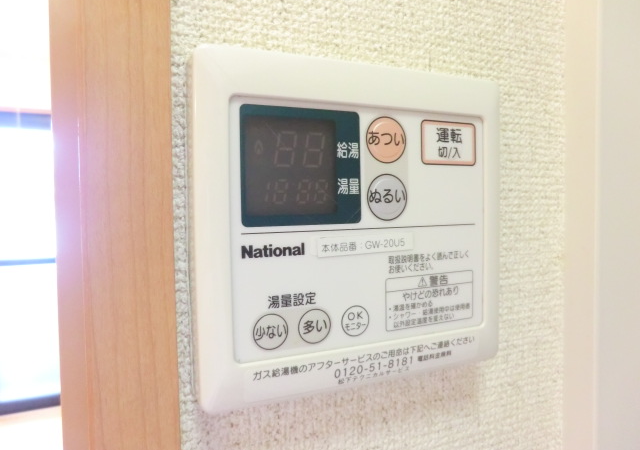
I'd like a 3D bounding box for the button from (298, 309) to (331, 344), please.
[{"bbox_3d":[-0.002,0.037,0.162,0.013,0.013,0.003,-2,3,-23],"label":"button"}]

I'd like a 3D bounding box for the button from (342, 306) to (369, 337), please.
[{"bbox_3d":[0.014,0.036,0.168,0.012,0.012,0.003,-2,3,-23],"label":"button"}]

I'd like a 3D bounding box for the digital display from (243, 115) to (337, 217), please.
[{"bbox_3d":[-0.010,-0.021,0.156,0.034,0.034,0.003,-2,3,-23],"label":"digital display"}]

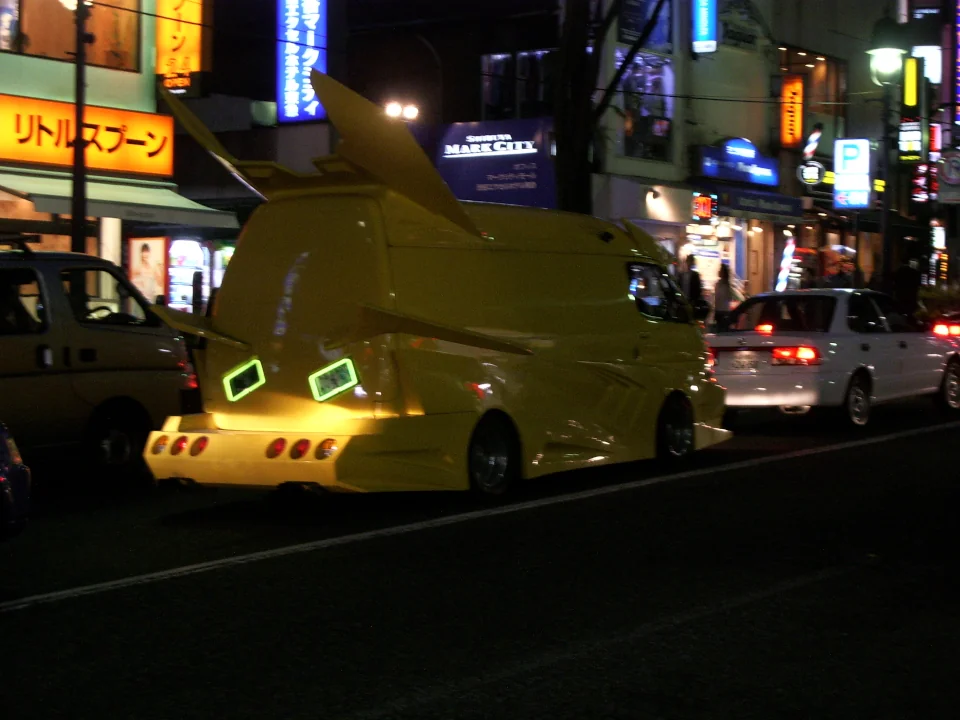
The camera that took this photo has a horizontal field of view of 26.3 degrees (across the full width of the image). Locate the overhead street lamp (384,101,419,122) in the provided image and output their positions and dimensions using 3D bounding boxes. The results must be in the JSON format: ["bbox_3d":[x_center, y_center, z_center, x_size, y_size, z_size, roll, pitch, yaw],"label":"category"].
[{"bbox_3d":[-1.434,-4.541,37.500,0.600,0.400,0.350,0,1,32],"label":"overhead street lamp"}]

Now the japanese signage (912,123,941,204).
[{"bbox_3d":[10.443,-4.596,48.000,0.660,1.900,0.250,0,1,32],"label":"japanese signage"}]

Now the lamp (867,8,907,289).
[{"bbox_3d":[7.329,-3.200,37.000,0.660,6.200,0.660,0,1,32],"label":"lamp"}]

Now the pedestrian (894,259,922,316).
[{"bbox_3d":[8.248,-1.126,39.500,0.500,1.720,0.350,1,1,41],"label":"pedestrian"}]

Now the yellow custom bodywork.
[{"bbox_3d":[-0.091,-0.545,16.484,1.920,2.980,6.006,0,2,32],"label":"yellow custom bodywork"}]

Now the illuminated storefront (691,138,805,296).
[{"bbox_3d":[5.344,-2.268,41.000,0.900,4.100,4.700,0,1,32],"label":"illuminated storefront"}]

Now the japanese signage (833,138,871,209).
[{"bbox_3d":[6.933,-3.481,38.300,0.710,1.300,0.220,0,1,32],"label":"japanese signage"}]

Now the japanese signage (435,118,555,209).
[{"bbox_3d":[0.246,-3.298,34.800,2.450,1.650,0.300,0,1,32],"label":"japanese signage"}]

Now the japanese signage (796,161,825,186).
[{"bbox_3d":[6.635,-3.744,41.200,0.560,0.520,0.150,0,1,32],"label":"japanese signage"}]

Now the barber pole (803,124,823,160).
[{"bbox_3d":[6.724,-4.398,41.500,0.260,0.720,0.260,16,0,31],"label":"barber pole"}]

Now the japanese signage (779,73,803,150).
[{"bbox_3d":[6.274,-4.989,41.200,0.480,1.480,0.200,0,1,32],"label":"japanese signage"}]

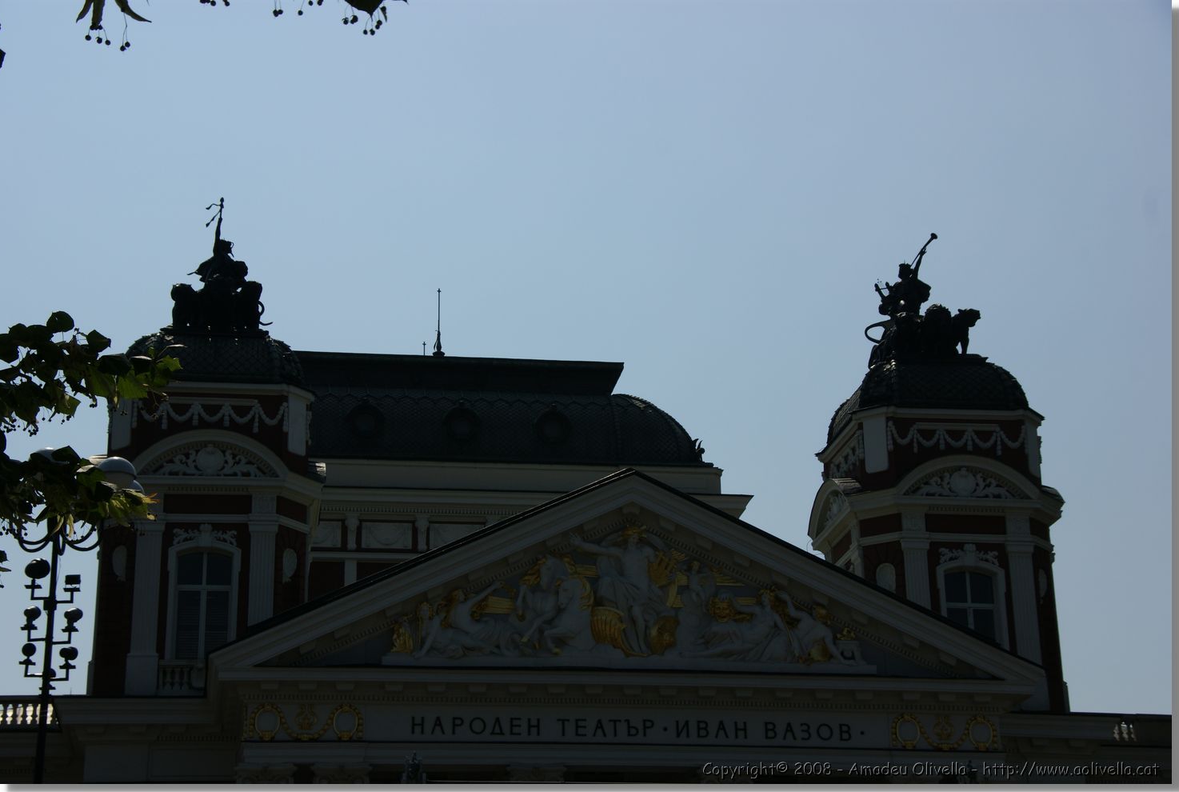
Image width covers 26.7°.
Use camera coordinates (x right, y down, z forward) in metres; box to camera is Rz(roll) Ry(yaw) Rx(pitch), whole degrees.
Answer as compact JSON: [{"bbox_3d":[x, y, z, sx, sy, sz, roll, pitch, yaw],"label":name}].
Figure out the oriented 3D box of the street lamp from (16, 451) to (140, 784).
[{"bbox_3d":[-4.974,5.074,21.727,1.600,9.500,1.600,2,-21,-8],"label":"street lamp"}]

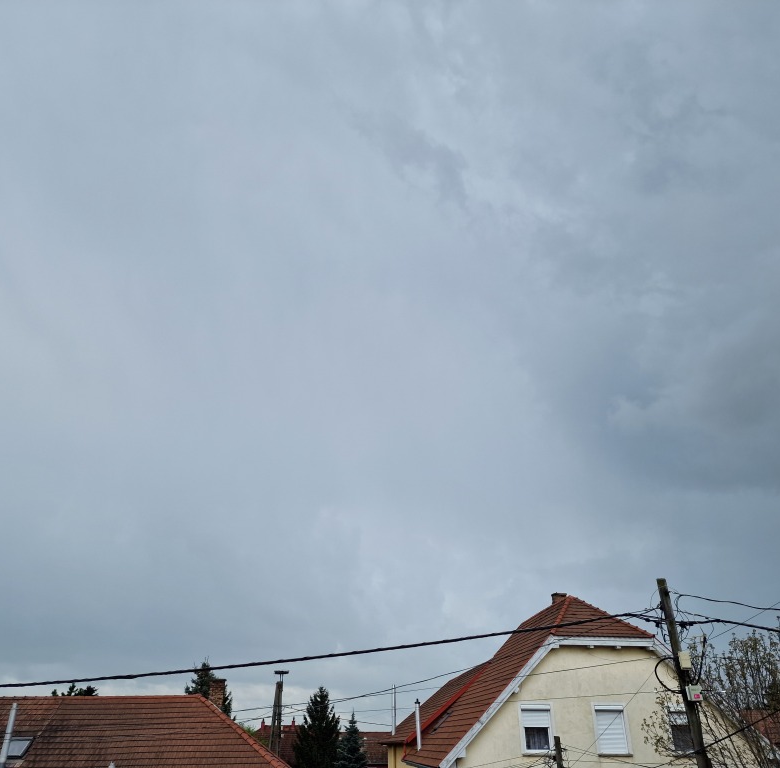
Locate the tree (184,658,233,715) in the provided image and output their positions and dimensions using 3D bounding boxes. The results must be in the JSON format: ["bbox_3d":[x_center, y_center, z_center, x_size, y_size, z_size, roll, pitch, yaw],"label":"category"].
[{"bbox_3d":[-11.211,20.919,39.376,4.800,9.500,4.800,0,-28,0],"label":"tree"}]

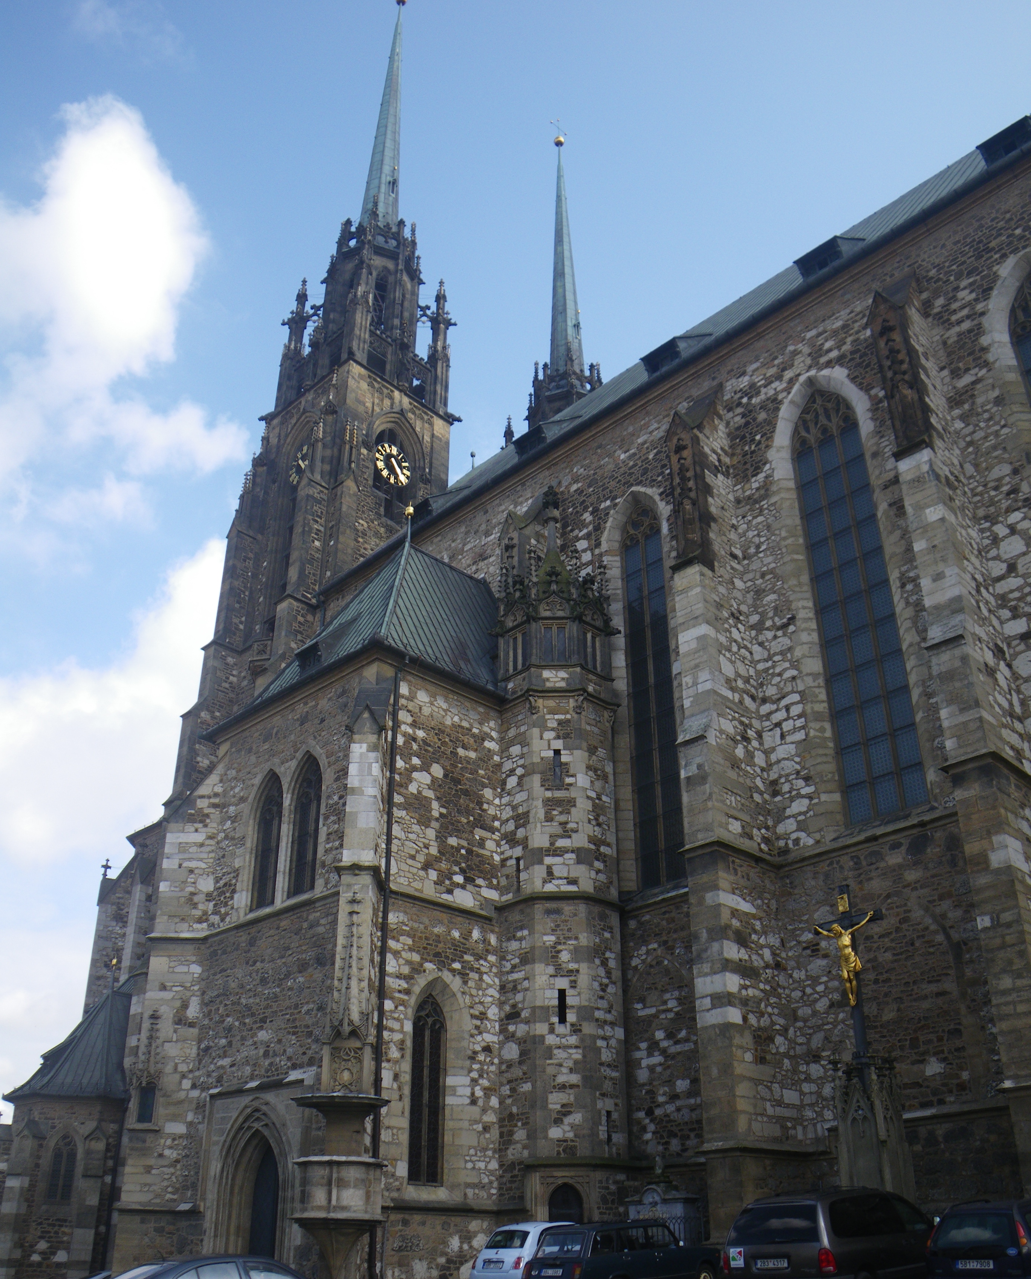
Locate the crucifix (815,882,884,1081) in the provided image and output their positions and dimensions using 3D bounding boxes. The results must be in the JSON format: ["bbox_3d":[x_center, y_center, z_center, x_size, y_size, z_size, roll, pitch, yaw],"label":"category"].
[{"bbox_3d":[7.268,7.231,23.899,1.700,4.150,0.400,-26,-38,38],"label":"crucifix"}]

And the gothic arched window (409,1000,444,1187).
[{"bbox_3d":[-2.280,11.835,29.407,0.400,4.650,1.250,-26,-38,38],"label":"gothic arched window"}]

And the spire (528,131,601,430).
[{"bbox_3d":[3.733,-27.877,84.097,5.200,31.800,5.200,-26,-38,38],"label":"spire"}]

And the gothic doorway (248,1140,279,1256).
[{"bbox_3d":[-6.368,14.971,28.858,1.500,4.000,0.450,-26,-38,38],"label":"gothic doorway"}]

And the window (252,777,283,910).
[{"bbox_3d":[-7.542,6.126,34.603,1.650,4.300,0.400,-26,-38,38],"label":"window"}]

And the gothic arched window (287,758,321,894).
[{"bbox_3d":[-6.158,5.452,33.406,1.650,4.300,0.400,-26,-38,38],"label":"gothic arched window"}]

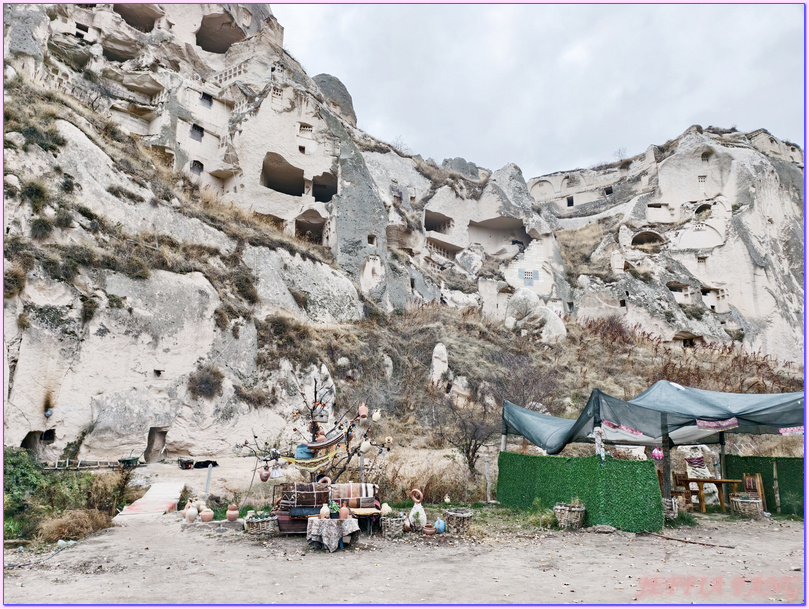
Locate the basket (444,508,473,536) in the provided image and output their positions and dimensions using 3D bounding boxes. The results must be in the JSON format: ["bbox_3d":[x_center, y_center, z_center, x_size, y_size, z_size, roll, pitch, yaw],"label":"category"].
[{"bbox_3d":[0.972,3.883,9.651,0.460,0.400,0.460,-1,-14,5],"label":"basket"}]

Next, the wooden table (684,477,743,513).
[{"bbox_3d":[6.810,4.223,11.900,1.200,0.750,0.680,-2,-12,9],"label":"wooden table"}]

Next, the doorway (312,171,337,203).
[{"bbox_3d":[-6.986,-10.305,47.000,2.000,2.600,1.000,4,-13,-17],"label":"doorway"}]

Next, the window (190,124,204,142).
[{"bbox_3d":[-18.219,-15.050,47.369,0.350,1.300,1.080,-12,-18,39],"label":"window"}]

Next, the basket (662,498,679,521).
[{"bbox_3d":[5.711,4.410,11.736,0.450,0.400,0.450,-6,-16,24],"label":"basket"}]

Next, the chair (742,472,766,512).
[{"bbox_3d":[7.788,4.284,12.278,0.480,0.910,0.460,2,-14,-9],"label":"chair"}]

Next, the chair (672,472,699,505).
[{"bbox_3d":[6.329,4.170,12.100,0.500,0.880,0.460,-1,-12,6],"label":"chair"}]

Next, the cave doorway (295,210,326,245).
[{"bbox_3d":[-7.900,-6.471,45.232,2.500,2.550,0.700,4,-15,-14],"label":"cave doorway"}]

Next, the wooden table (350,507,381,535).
[{"bbox_3d":[-0.670,3.721,9.250,0.530,0.430,0.450,0,-12,0],"label":"wooden table"}]

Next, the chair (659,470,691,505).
[{"bbox_3d":[5.880,4.054,11.700,0.500,0.880,0.460,-1,-12,6],"label":"chair"}]

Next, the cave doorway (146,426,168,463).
[{"bbox_3d":[-11.981,6.763,26.000,1.000,1.650,0.500,4,-13,-17],"label":"cave doorway"}]

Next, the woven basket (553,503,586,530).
[{"bbox_3d":[3.149,4.022,10.262,0.560,0.430,0.540,-4,-15,16],"label":"woven basket"}]

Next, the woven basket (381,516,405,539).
[{"bbox_3d":[-0.208,3.858,9.389,0.400,0.320,0.380,0,-14,-1],"label":"woven basket"}]

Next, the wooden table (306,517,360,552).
[{"bbox_3d":[-1.116,3.570,8.514,0.720,0.450,0.550,1,-14,-3],"label":"wooden table"}]

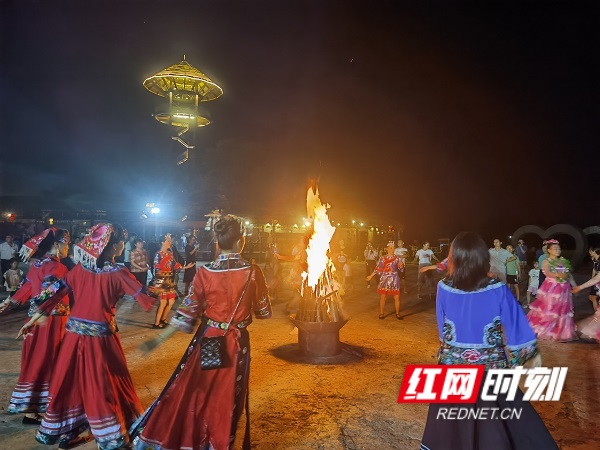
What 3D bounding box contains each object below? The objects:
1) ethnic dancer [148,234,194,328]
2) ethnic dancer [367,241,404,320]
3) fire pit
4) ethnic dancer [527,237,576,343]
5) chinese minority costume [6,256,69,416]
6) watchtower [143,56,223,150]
[{"bbox_3d":[-2.251,0.990,8.200,0.620,1.640,0.580,-1,-3,35],"label":"ethnic dancer"},{"bbox_3d":[1.736,1.127,9.500,0.750,1.600,0.400,0,-3,14],"label":"ethnic dancer"},{"bbox_3d":[0.279,0.659,6.700,0.830,2.350,0.830,0,-3,0],"label":"fire pit"},{"bbox_3d":[4.165,1.068,7.750,0.720,1.630,0.560,1,-3,-12],"label":"ethnic dancer"},{"bbox_3d":[-2.154,0.896,3.900,0.600,1.280,0.500,-2,-3,37],"label":"chinese minority costume"},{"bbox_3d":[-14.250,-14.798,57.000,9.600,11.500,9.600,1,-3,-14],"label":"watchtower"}]

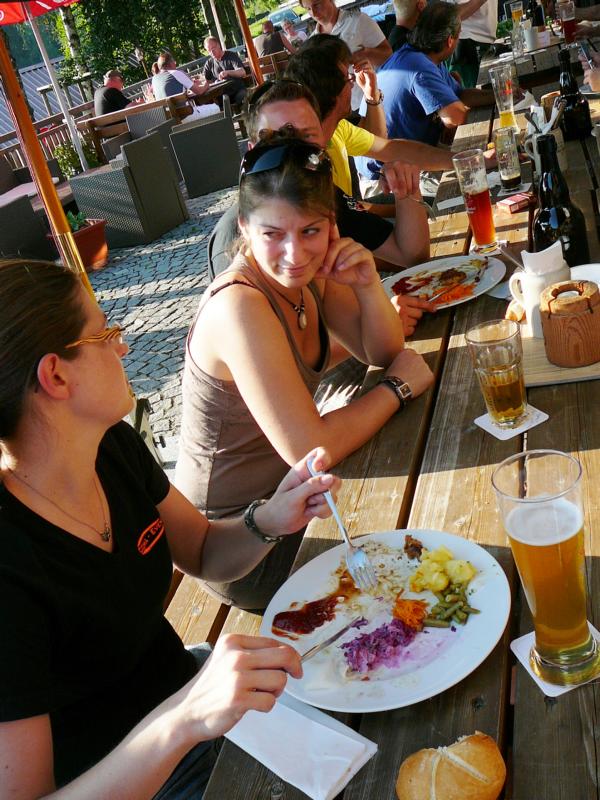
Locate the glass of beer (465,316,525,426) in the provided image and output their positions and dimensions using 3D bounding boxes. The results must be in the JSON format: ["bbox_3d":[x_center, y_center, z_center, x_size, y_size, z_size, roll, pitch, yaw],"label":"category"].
[{"bbox_3d":[0.319,-0.037,1.277,0.083,0.163,0.083,-18,25,0],"label":"glass of beer"}]

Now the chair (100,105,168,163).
[{"bbox_3d":[-1.654,-2.707,8.806,0.570,0.790,0.600,-1,30,30],"label":"chair"}]

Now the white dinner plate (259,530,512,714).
[{"bbox_3d":[0.100,0.263,0.982,0.307,0.027,0.307,-15,25,7],"label":"white dinner plate"}]

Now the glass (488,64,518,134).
[{"bbox_3d":[0.783,-1.132,3.081,0.082,0.238,0.082,-18,26,0],"label":"glass"}]

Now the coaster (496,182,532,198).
[{"bbox_3d":[0.654,-0.639,2.458,0.092,0.002,0.092,-2,30,31],"label":"coaster"}]

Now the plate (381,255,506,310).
[{"bbox_3d":[0.322,-0.262,1.891,0.320,0.027,0.320,-15,25,7],"label":"plate"}]

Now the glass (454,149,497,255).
[{"bbox_3d":[0.449,-0.496,2.034,0.080,0.243,0.080,-18,26,0],"label":"glass"}]

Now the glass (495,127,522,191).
[{"bbox_3d":[0.637,-0.733,2.456,0.067,0.172,0.067,-18,25,0],"label":"glass"}]

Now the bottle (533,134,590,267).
[{"bbox_3d":[0.569,-0.440,1.794,0.115,0.290,0.115,-18,26,0],"label":"bottle"}]

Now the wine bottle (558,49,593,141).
[{"bbox_3d":[0.925,-1.041,2.754,0.092,0.287,0.092,-18,25,0],"label":"wine bottle"}]

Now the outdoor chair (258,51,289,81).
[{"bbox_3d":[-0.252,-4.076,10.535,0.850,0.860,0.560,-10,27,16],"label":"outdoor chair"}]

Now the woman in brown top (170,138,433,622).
[{"bbox_3d":[0.086,0.152,1.576,0.580,1.230,0.500,-7,28,21],"label":"woman in brown top"}]

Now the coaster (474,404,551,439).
[{"bbox_3d":[0.349,0.031,1.335,0.093,0.002,0.093,-24,27,-14],"label":"coaster"}]

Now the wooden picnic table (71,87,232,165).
[{"bbox_3d":[-1.722,-3.636,10.842,2.079,0.860,1.250,2,32,36],"label":"wooden picnic table"}]

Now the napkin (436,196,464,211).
[{"bbox_3d":[0.509,-0.618,2.504,0.162,0.006,0.086,-14,26,6],"label":"napkin"}]

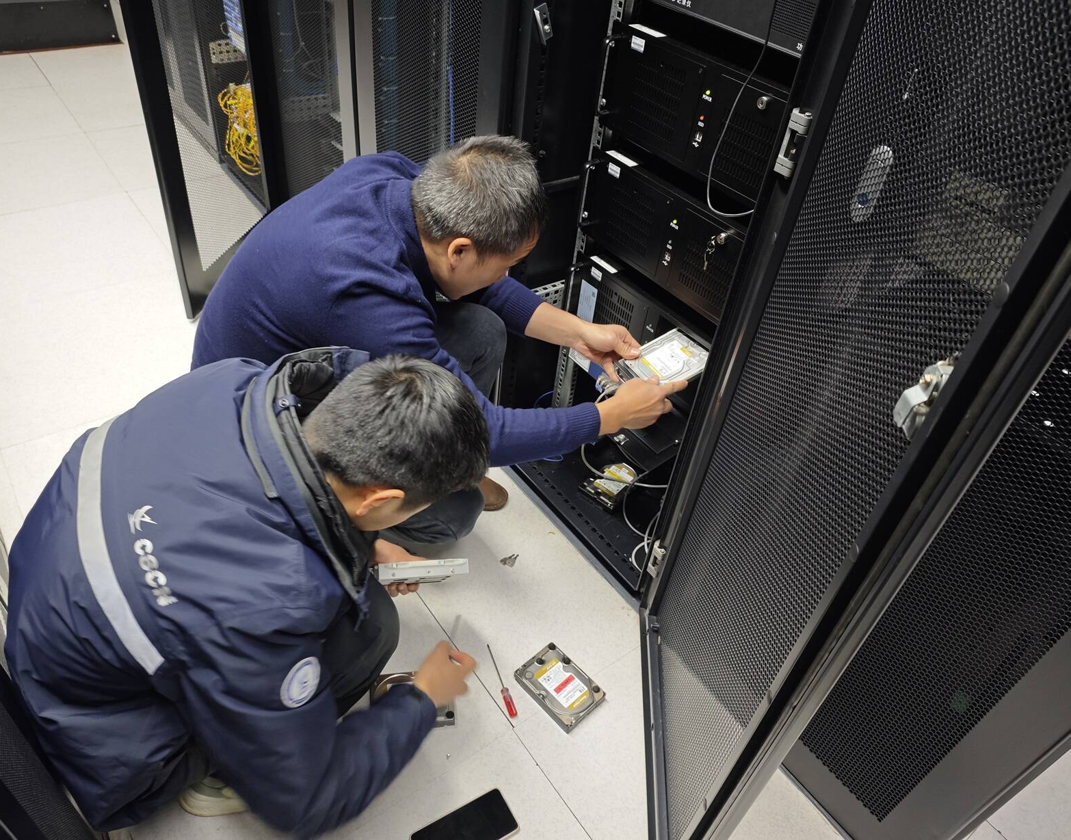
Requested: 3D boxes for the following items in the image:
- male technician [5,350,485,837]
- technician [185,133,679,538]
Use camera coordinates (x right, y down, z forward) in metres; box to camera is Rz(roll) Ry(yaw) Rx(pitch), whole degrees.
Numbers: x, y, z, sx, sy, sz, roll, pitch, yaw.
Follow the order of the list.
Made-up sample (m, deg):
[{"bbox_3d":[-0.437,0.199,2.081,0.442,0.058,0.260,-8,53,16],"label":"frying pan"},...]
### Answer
[{"bbox_3d":[-0.379,0.251,1.038,0.630,0.790,0.570,-9,44,-18],"label":"male technician"},{"bbox_3d":[-0.196,-0.079,1.388,0.840,0.860,0.460,0,42,-9],"label":"technician"}]

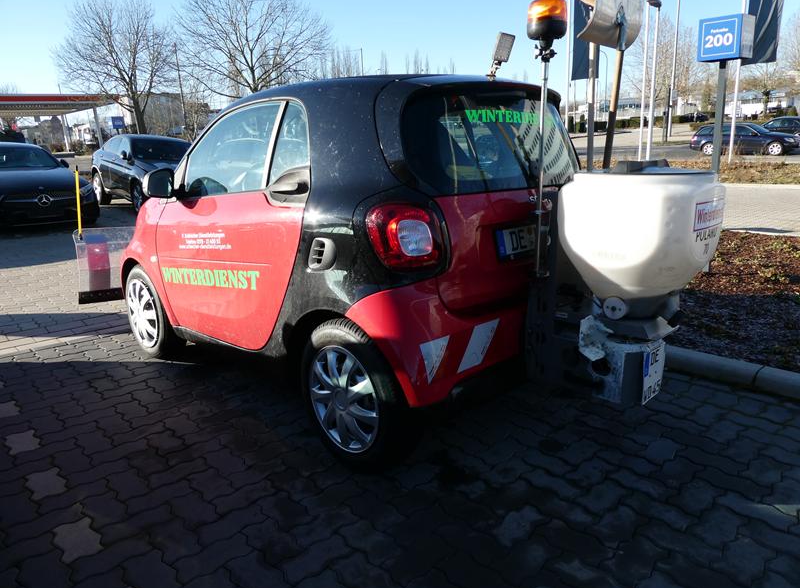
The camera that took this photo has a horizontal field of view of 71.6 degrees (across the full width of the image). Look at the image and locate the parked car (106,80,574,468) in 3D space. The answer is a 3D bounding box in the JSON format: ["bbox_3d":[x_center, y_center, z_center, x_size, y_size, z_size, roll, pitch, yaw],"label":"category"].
[{"bbox_3d":[-0.391,-0.370,3.217,2.700,1.555,1.660,12,20,43],"label":"parked car"}]

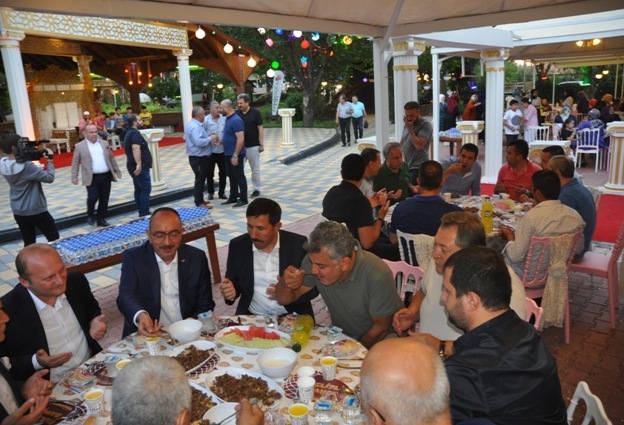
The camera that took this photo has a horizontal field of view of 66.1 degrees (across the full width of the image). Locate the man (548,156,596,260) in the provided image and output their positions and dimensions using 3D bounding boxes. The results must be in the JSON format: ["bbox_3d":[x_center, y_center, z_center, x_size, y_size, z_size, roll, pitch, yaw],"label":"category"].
[{"bbox_3d":[2.081,0.165,4.115,0.760,1.240,0.520,5,16,31],"label":"man"}]

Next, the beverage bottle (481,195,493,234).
[{"bbox_3d":[1.222,0.000,3.360,0.083,0.272,0.083,-3,13,0],"label":"beverage bottle"}]

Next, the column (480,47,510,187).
[{"bbox_3d":[3.376,-1.741,8.819,0.450,2.430,0.450,7,17,39],"label":"column"}]

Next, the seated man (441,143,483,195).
[{"bbox_3d":[1.447,-0.033,4.568,0.540,1.219,0.760,0,14,14],"label":"seated man"}]

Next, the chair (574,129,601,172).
[{"bbox_3d":[5.633,-1.294,9.783,0.420,0.870,0.440,9,18,41],"label":"chair"}]

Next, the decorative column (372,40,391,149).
[{"bbox_3d":[0.900,-0.927,5.976,0.130,2.365,0.130,9,18,42],"label":"decorative column"}]

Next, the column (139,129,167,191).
[{"bbox_3d":[-3.036,-1.027,9.241,0.360,1.130,0.360,6,16,36],"label":"column"}]

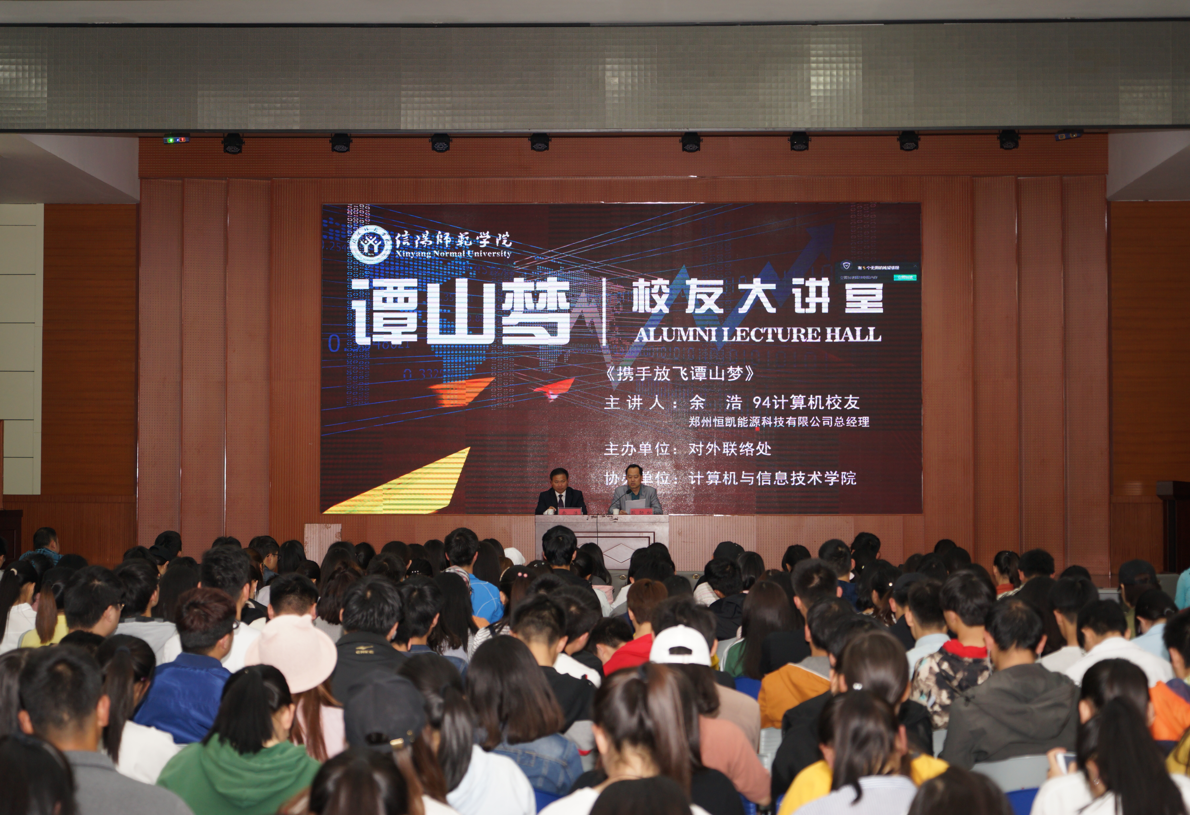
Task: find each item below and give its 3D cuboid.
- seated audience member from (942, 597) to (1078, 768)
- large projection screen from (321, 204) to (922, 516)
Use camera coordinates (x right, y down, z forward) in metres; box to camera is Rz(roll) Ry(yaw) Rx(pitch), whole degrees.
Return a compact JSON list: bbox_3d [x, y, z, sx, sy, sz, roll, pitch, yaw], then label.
[{"bbox_3d":[1.323,1.230,6.234,0.470,1.240,0.750,0,-2,-2],"label":"seated audience member"},{"bbox_3d":[0.330,-0.596,23.500,7.450,3.860,0.120,0,-2,-1],"label":"large projection screen"}]

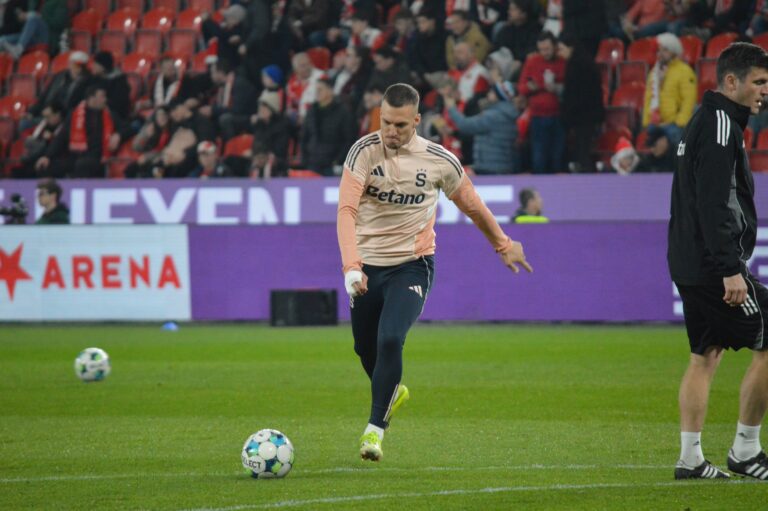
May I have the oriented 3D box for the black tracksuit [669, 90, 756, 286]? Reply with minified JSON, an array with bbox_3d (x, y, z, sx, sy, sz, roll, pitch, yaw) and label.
[{"bbox_3d":[1.387,-0.283,35.100,0.390,0.830,0.550,-1,1,-2],"label":"black tracksuit"}]

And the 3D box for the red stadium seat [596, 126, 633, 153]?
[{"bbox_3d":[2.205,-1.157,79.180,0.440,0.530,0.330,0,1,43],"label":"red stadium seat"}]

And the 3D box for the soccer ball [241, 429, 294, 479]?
[{"bbox_3d":[-0.493,0.846,35.380,0.220,0.220,0.220,-1,1,0],"label":"soccer ball"}]

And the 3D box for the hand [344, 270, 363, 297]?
[{"bbox_3d":[-0.128,0.121,36.600,0.095,0.120,0.105,0,1,6],"label":"hand"}]

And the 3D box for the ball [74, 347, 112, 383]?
[{"bbox_3d":[-1.813,0.682,51.800,0.220,0.220,0.220,-1,1,0],"label":"ball"}]

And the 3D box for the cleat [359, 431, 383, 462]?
[{"bbox_3d":[-0.059,0.837,36.450,0.105,0.120,0.285,9,-9,7],"label":"cleat"}]

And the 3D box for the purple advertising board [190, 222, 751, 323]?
[{"bbox_3d":[0.697,0.150,74.361,6.730,0.930,0.150,0,1,43],"label":"purple advertising board"}]

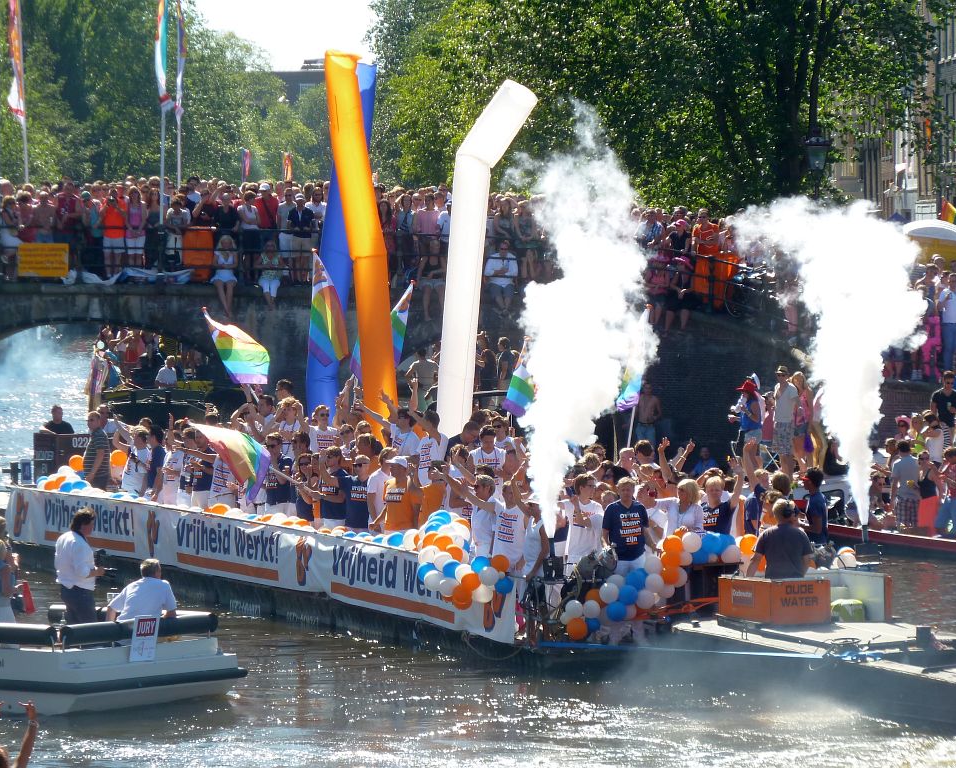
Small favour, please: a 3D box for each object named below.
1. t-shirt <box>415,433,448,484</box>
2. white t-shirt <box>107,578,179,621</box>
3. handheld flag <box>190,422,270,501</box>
[{"bbox_3d":[-0.566,0.953,62.213,0.320,0.700,0.480,-2,3,-37],"label":"t-shirt"},{"bbox_3d":[-3.496,2.301,52.111,0.720,0.600,0.420,1,2,18],"label":"white t-shirt"},{"bbox_3d":[-3.069,0.962,62.018,1.000,0.970,0.450,0,2,12],"label":"handheld flag"}]

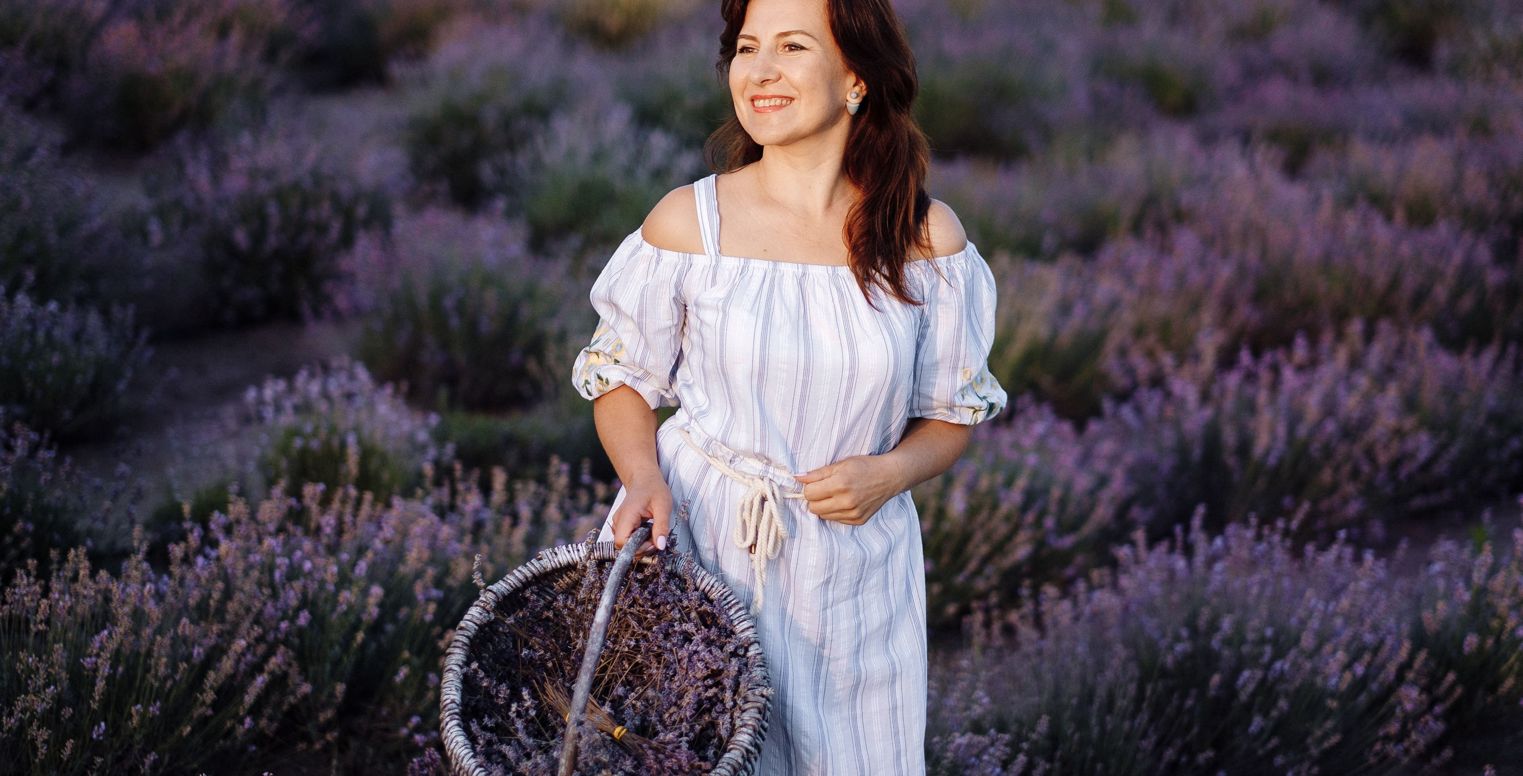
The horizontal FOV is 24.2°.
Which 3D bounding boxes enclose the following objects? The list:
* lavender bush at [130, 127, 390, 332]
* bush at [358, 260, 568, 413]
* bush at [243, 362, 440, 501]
[{"bbox_3d":[-1.456,-0.460,10.300,0.740,0.540,0.660,0,10,0],"label":"lavender bush"},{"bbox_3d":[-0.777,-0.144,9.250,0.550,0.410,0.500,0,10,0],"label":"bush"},{"bbox_3d":[-0.974,0.101,8.300,0.450,0.340,0.420,0,10,0],"label":"bush"}]

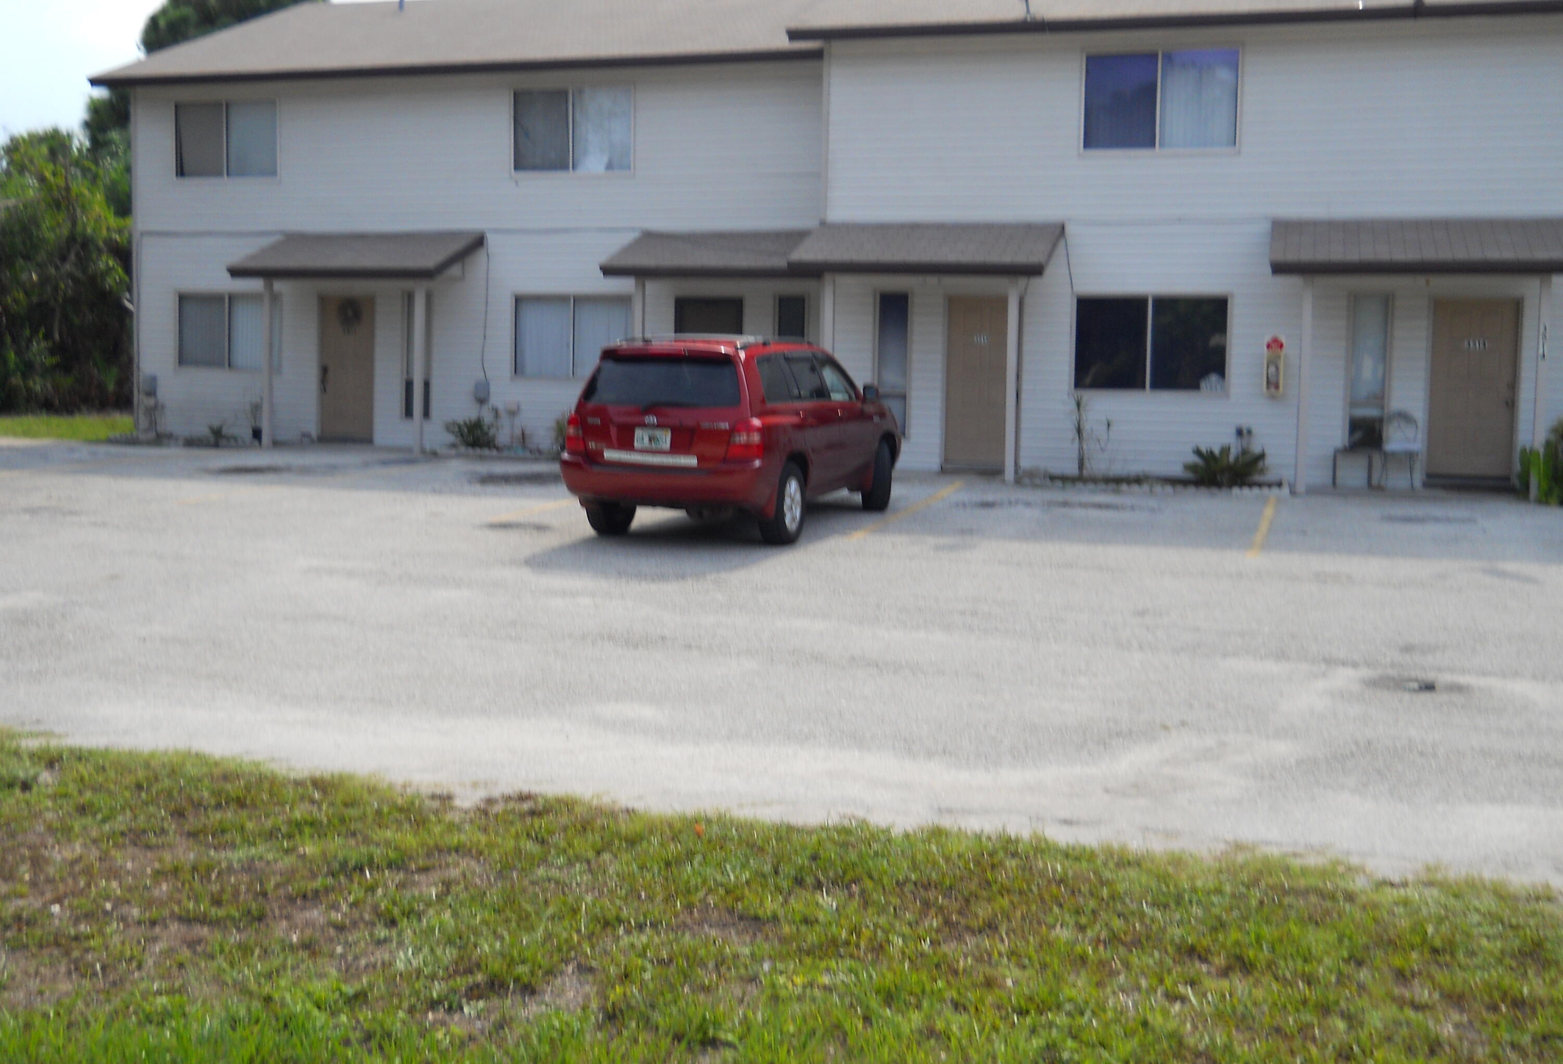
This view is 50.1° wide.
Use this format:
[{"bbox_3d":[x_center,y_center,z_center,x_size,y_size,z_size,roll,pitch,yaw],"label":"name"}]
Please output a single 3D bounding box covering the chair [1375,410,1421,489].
[{"bbox_3d":[6.861,-0.917,18.617,0.480,0.890,0.520,3,4,16],"label":"chair"}]

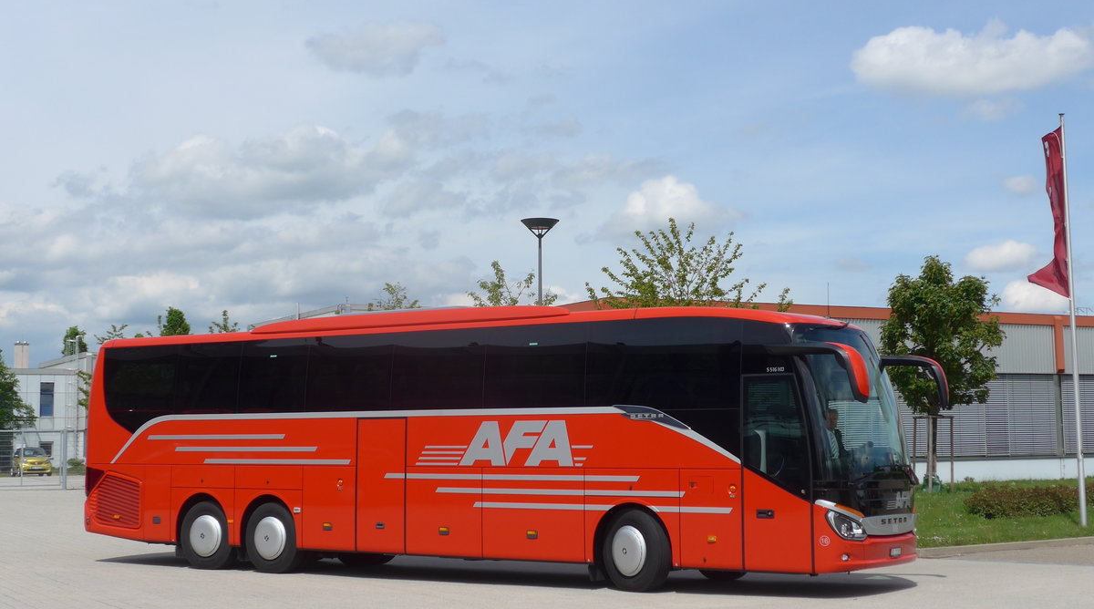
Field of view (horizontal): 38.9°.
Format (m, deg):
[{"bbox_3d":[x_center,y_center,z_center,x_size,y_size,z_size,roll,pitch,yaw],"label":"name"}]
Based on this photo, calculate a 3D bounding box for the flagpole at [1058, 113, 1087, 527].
[{"bbox_3d":[10.876,0.266,32.011,0.130,8.570,0.130,-1,-6,0],"label":"flagpole"}]

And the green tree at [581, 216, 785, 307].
[{"bbox_3d":[2.962,1.433,32.882,4.300,6.630,4.300,-1,-6,0],"label":"green tree"}]

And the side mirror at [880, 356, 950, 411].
[{"bbox_3d":[4.736,1.009,20.019,0.950,0.720,0.320,-4,-6,33],"label":"side mirror"}]

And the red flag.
[{"bbox_3d":[10.515,-1.942,32.505,0.400,3.655,0.950,5,-8,-45],"label":"red flag"}]

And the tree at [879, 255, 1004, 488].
[{"bbox_3d":[11.542,1.990,45.331,3.600,6.894,3.600,-1,-6,0],"label":"tree"}]

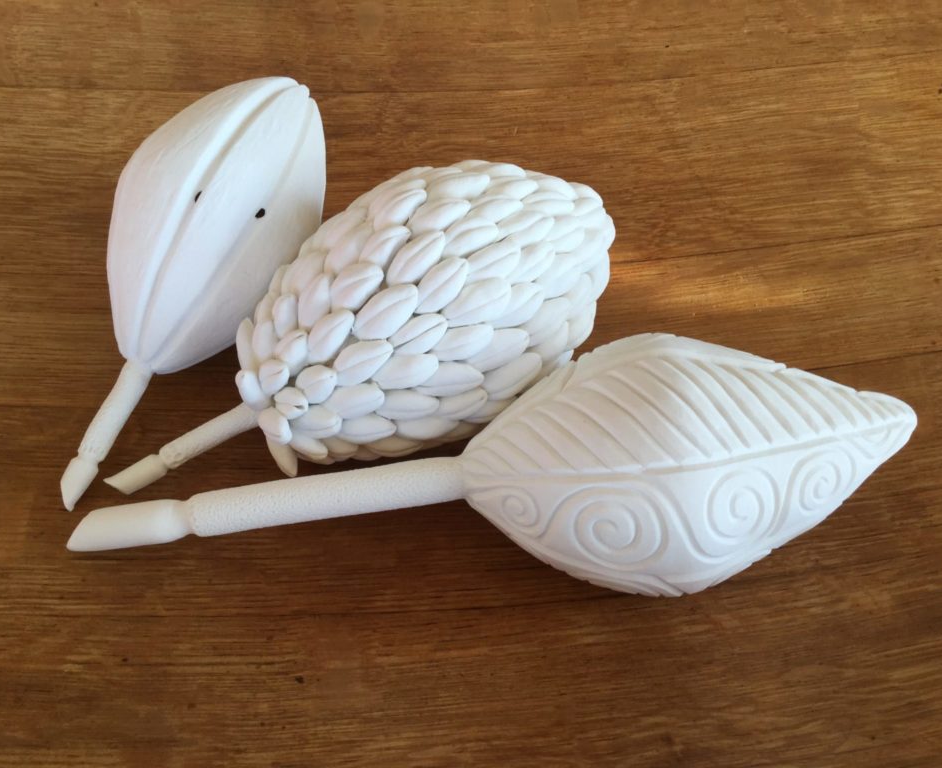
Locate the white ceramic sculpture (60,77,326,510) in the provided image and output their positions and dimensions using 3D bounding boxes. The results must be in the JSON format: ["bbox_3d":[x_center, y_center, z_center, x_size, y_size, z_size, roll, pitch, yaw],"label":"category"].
[{"bbox_3d":[-0.149,-0.055,0.480,0.094,0.088,0.253,23,77,11],"label":"white ceramic sculpture"}]

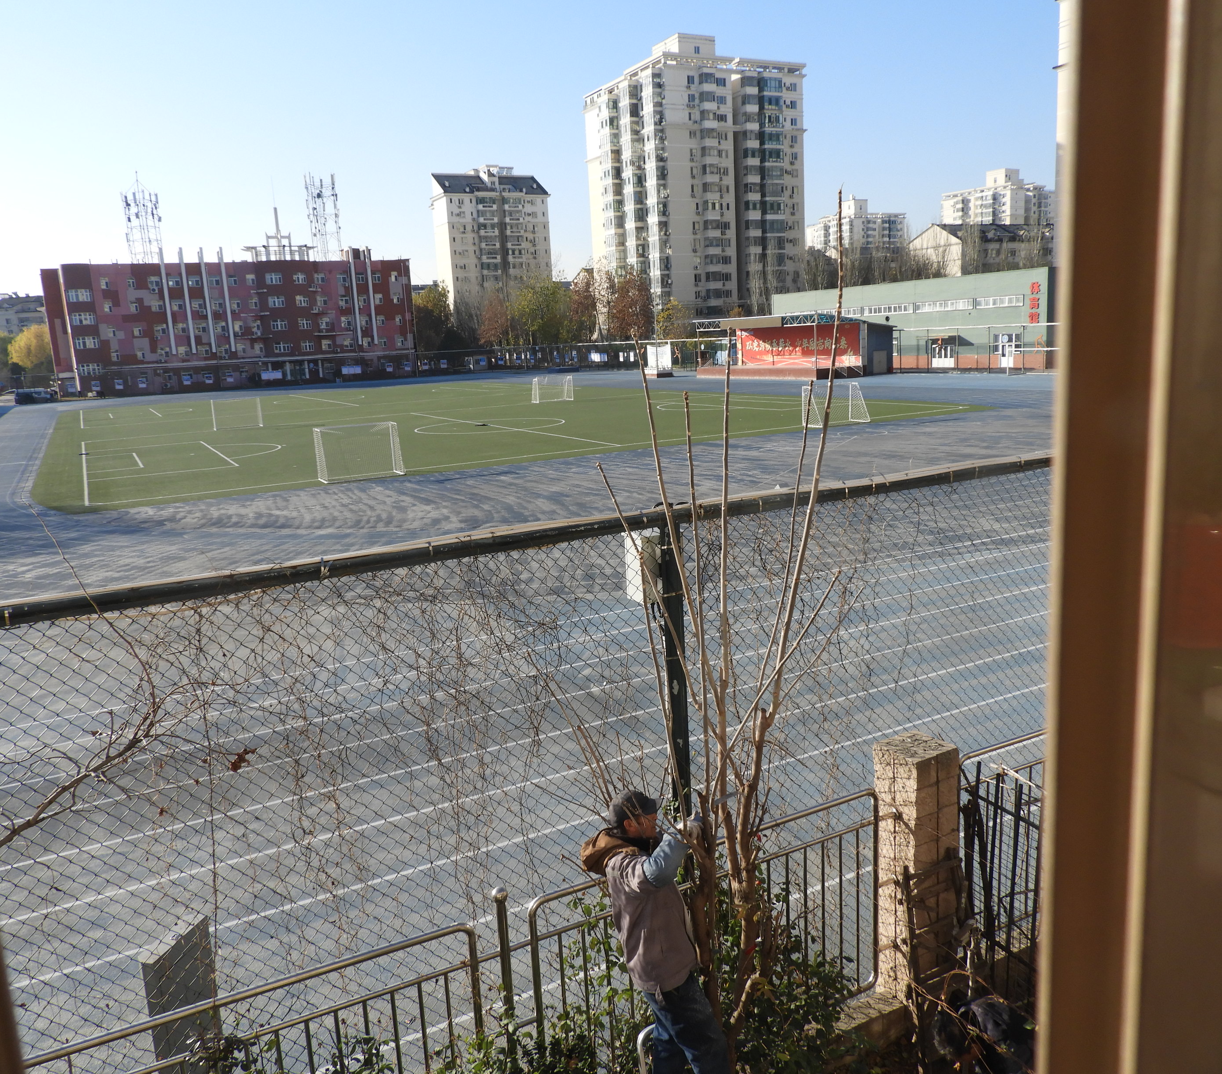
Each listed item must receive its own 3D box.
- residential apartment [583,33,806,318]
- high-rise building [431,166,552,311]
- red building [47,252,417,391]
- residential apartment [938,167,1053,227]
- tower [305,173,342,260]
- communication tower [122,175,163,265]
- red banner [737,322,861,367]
[{"bbox_3d":[15.520,-60.110,185.980,27.500,53.000,32.000,-8,13,-24],"label":"residential apartment"},{"bbox_3d":[-28.350,-63.660,236.830,25.200,44.000,14.000,-8,13,-26],"label":"high-rise building"},{"bbox_3d":[-62.580,-35.880,166.030,54.700,21.000,17.000,-8,13,-24],"label":"red building"},{"bbox_3d":[147.370,-105.190,375.060,34.000,53.500,27.000,-11,14,-36],"label":"residential apartment"},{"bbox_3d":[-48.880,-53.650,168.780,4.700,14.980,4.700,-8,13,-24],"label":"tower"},{"bbox_3d":[-74.280,-49.890,157.390,5.100,14.580,5.100,-8,13,-24],"label":"communication tower"},{"bbox_3d":[20.470,-21.300,111.060,0.120,4.240,22.390,-8,13,-25],"label":"red banner"}]

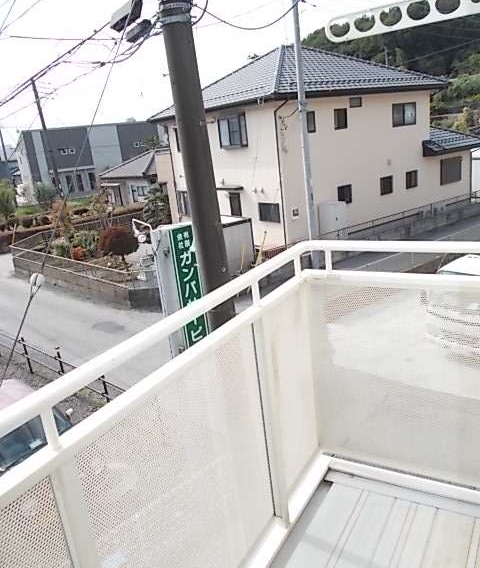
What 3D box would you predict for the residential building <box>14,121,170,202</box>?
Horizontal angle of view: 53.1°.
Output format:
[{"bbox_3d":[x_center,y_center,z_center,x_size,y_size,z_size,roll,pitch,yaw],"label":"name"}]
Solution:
[{"bbox_3d":[-17.755,-15.626,60.114,17.500,7.900,6.500,-17,19,-31],"label":"residential building"}]

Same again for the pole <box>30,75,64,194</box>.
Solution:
[{"bbox_3d":[-19.319,-14.209,48.432,0.400,12.040,0.400,-14,18,-18],"label":"pole"}]

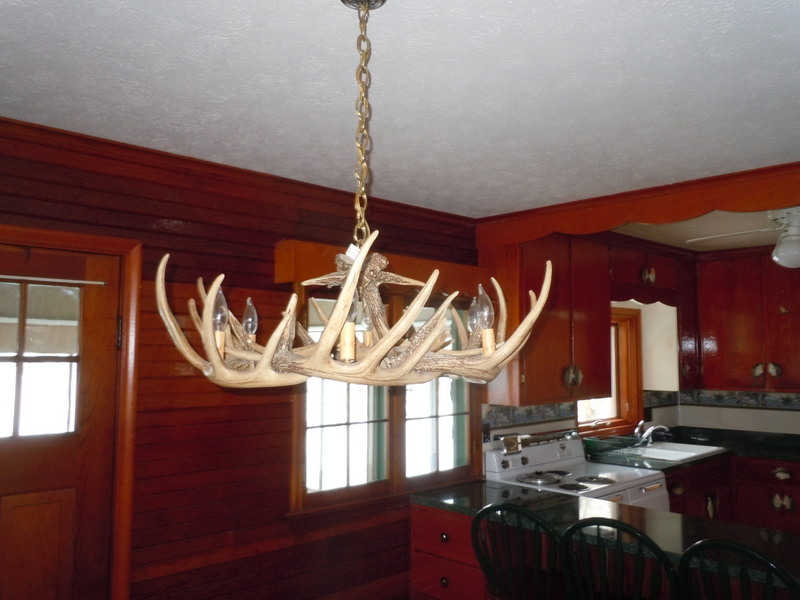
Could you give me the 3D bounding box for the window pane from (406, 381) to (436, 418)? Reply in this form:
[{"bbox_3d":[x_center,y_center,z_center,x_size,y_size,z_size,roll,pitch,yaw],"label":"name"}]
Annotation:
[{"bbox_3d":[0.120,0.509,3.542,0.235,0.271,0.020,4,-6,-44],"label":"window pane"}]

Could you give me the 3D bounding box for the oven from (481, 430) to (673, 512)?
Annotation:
[{"bbox_3d":[1.093,1.424,3.903,0.964,1.111,0.644,4,-6,-44],"label":"oven"}]

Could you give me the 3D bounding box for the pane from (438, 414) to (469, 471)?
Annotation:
[{"bbox_3d":[0.312,0.816,3.707,0.253,0.301,0.020,4,-6,-44],"label":"pane"}]

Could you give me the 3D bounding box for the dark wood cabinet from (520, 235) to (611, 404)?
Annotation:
[{"bbox_3d":[0.952,0.115,4.135,1.033,1.042,0.285,4,-6,-44],"label":"dark wood cabinet"}]

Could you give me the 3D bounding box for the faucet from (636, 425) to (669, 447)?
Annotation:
[{"bbox_3d":[1.910,1.034,4.926,0.160,0.170,0.209,4,-6,-44],"label":"faucet"}]

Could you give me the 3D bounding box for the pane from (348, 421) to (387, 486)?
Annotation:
[{"bbox_3d":[-0.157,0.773,3.257,0.250,0.295,0.020,4,-6,-44],"label":"pane"}]

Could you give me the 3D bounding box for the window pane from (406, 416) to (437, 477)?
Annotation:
[{"bbox_3d":[0.118,0.801,3.521,0.235,0.302,0.020,4,-6,-44],"label":"window pane"}]

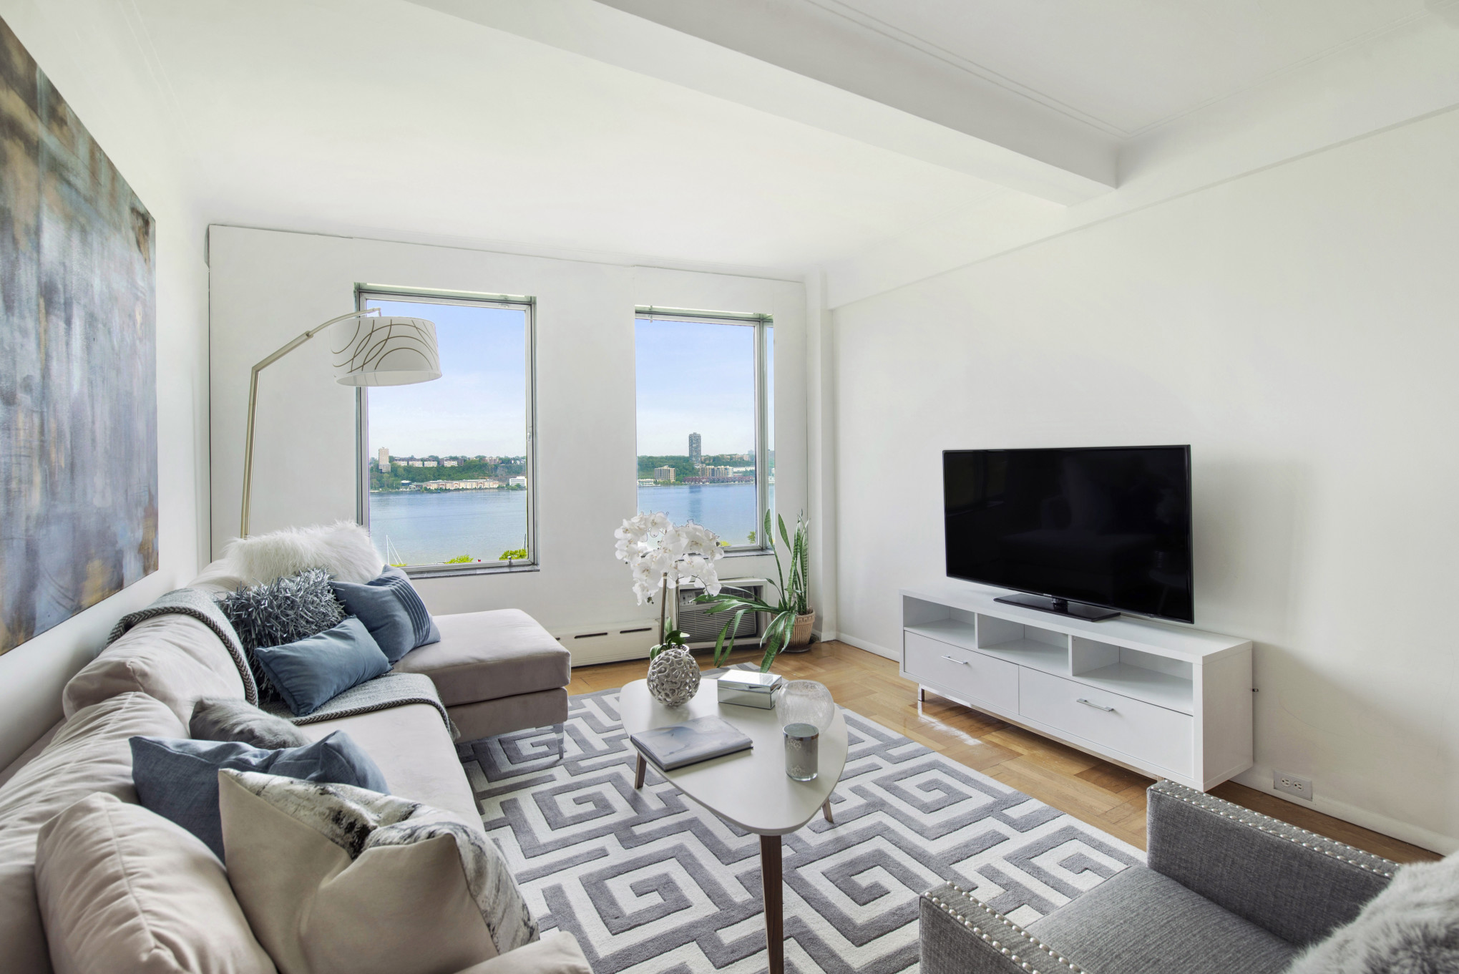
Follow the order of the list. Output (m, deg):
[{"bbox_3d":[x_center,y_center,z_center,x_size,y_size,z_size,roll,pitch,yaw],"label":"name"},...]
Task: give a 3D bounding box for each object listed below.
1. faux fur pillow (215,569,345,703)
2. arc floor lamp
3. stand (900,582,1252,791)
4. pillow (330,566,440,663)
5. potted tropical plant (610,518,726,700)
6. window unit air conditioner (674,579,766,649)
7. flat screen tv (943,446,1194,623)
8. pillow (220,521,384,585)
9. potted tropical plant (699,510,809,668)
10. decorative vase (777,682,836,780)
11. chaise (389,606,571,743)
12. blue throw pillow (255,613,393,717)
[{"bbox_3d":[-1.717,0.568,2.608,0.200,0.440,0.480,-30,-7,16],"label":"faux fur pillow"},{"bbox_3d":[-1.920,0.196,3.002,1.350,2.010,0.480,0,1,20],"label":"arc floor lamp"},{"bbox_3d":[1.476,0.869,3.030,0.376,0.582,1.470,-1,2,-30],"label":"stand"},{"bbox_3d":[-1.537,0.566,2.926,0.150,0.440,0.440,-36,-1,2],"label":"pillow"},{"bbox_3d":[-0.217,0.463,2.451,0.410,0.690,0.360,-1,1,0],"label":"potted tropical plant"},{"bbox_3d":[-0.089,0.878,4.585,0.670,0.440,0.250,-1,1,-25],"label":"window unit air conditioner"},{"bbox_3d":[1.530,0.195,3.101,0.200,0.757,1.234,-1,2,-30],"label":"flat screen tv"},{"bbox_3d":[-1.921,0.465,2.907,0.220,0.470,0.600,-18,-5,21],"label":"pillow"},{"bbox_3d":[0.205,0.636,4.231,0.750,0.970,0.620,-1,1,0],"label":"potted tropical plant"},{"bbox_3d":[0.216,0.694,1.888,0.155,0.265,0.155,-1,1,0],"label":"decorative vase"},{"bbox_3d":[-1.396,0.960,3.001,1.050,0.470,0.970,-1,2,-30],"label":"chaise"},{"bbox_3d":[-1.502,0.655,2.432,0.140,0.280,0.480,-38,-4,8],"label":"blue throw pillow"}]

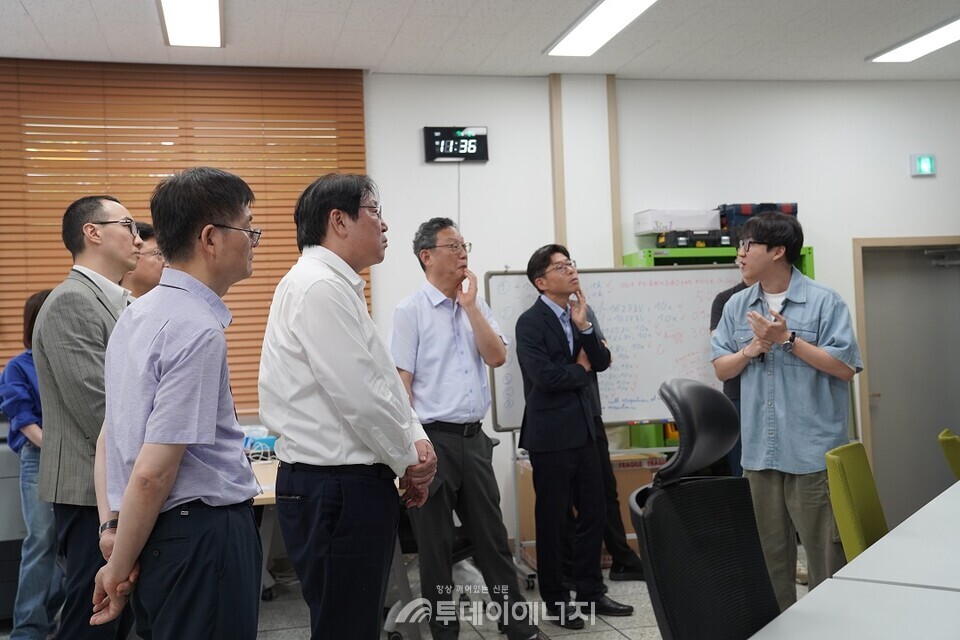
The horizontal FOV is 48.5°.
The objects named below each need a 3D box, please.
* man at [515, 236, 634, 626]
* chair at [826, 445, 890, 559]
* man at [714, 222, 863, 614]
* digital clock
[{"bbox_3d":[0.428,0.525,4.830,0.460,1.740,0.540,-3,-2,35],"label":"man"},{"bbox_3d":[1.490,0.878,3.500,0.560,0.890,0.500,-3,-2,34],"label":"chair"},{"bbox_3d":[1.116,0.480,3.820,0.560,1.730,0.460,-3,-2,37],"label":"man"},{"bbox_3d":[-0.144,-1.078,6.550,0.400,0.215,0.040,-2,-1,-13],"label":"digital clock"}]

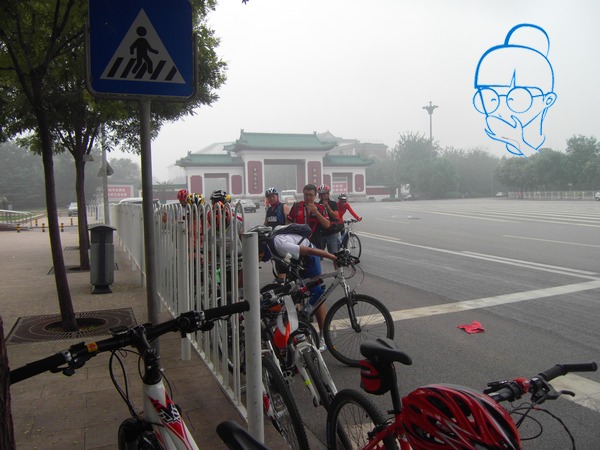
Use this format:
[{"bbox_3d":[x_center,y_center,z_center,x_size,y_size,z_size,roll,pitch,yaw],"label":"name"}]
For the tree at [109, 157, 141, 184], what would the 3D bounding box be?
[{"bbox_3d":[-30.564,-6.990,85.000,6.200,9.800,6.200,-1,3,0],"label":"tree"}]

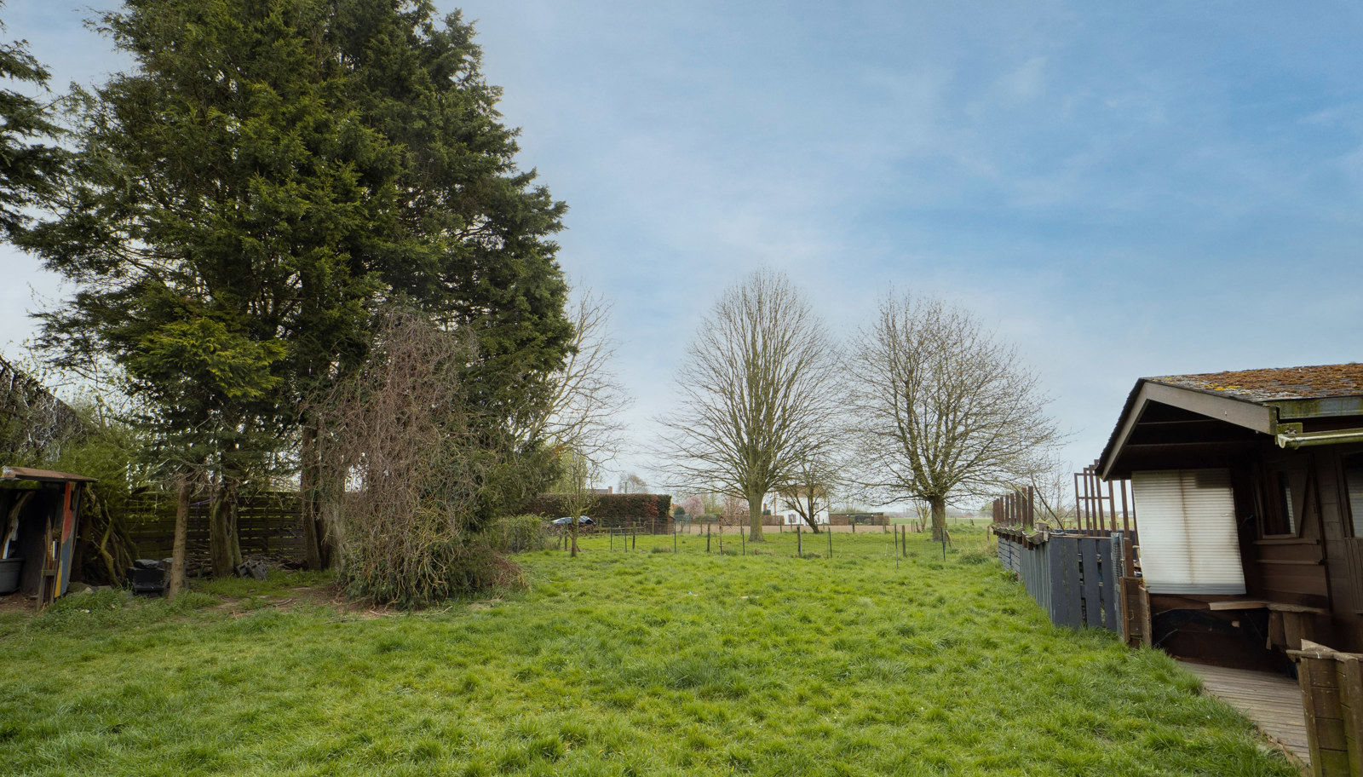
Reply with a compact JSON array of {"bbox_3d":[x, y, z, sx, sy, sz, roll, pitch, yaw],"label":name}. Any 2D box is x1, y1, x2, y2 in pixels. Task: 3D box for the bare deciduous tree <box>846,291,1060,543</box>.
[{"bbox_3d":[14.737,1.293,33.857,11.560,13.570,11.210,0,-11,0],"label":"bare deciduous tree"}]

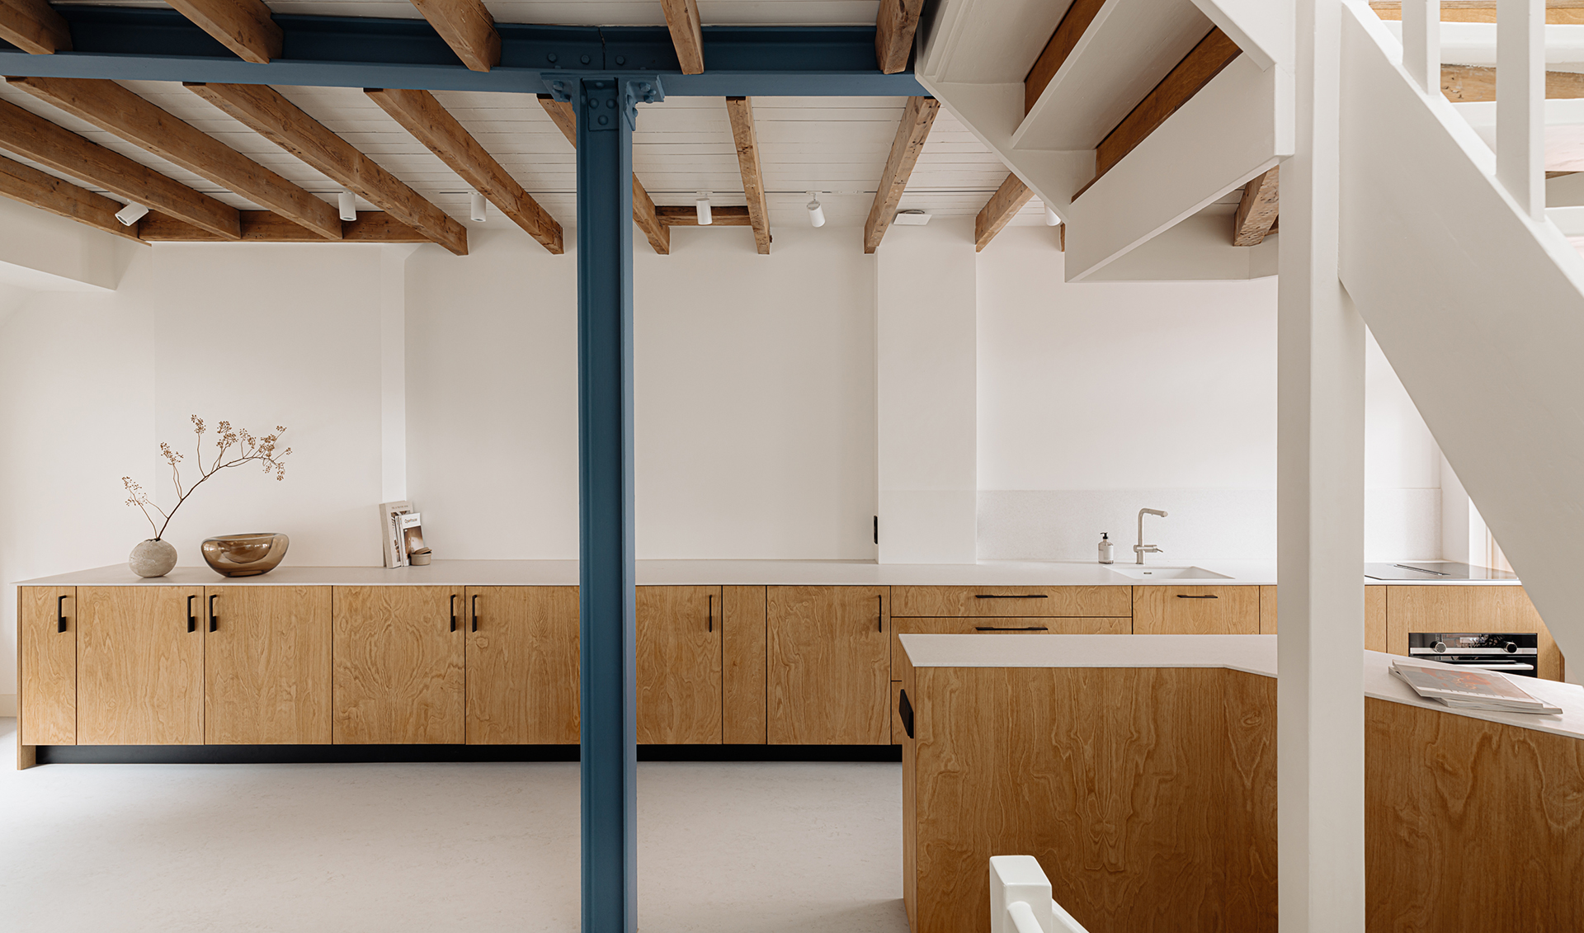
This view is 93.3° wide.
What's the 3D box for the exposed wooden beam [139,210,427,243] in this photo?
[{"bbox_3d":[-2.725,-1.301,4.034,1.570,0.155,0.065,0,1,0],"label":"exposed wooden beam"}]

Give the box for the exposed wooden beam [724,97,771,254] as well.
[{"bbox_3d":[-0.171,-1.300,3.361,0.065,0.153,1.950,0,1,0],"label":"exposed wooden beam"}]

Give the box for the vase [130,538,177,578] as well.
[{"bbox_3d":[-3.190,0.455,3.750,0.185,0.190,0.185,0,1,0],"label":"vase"}]

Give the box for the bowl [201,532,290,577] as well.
[{"bbox_3d":[-2.752,0.449,3.780,0.360,0.195,0.360,0,0,0],"label":"bowl"}]

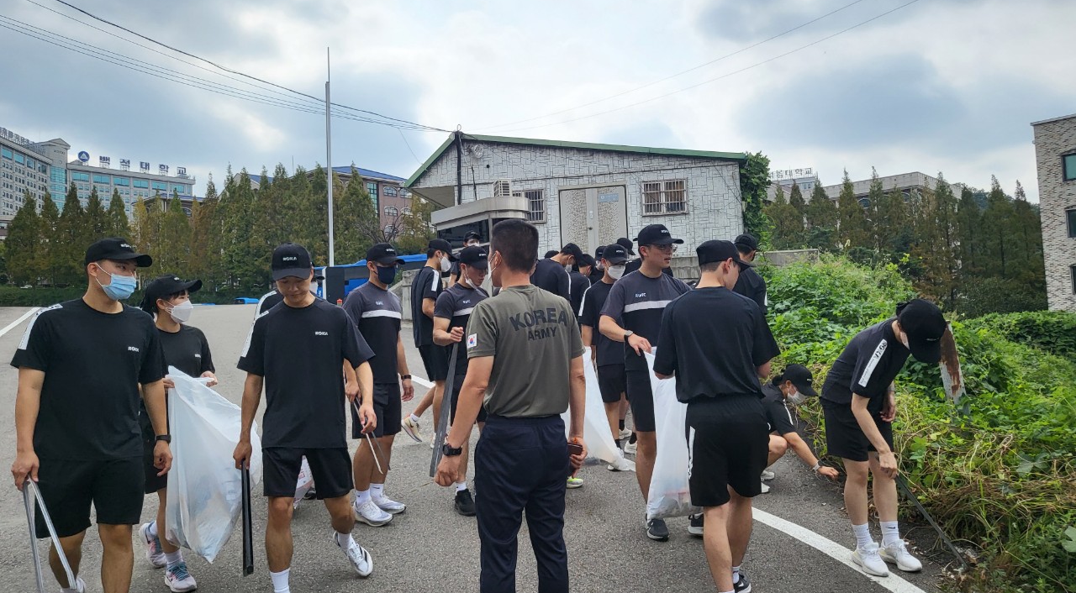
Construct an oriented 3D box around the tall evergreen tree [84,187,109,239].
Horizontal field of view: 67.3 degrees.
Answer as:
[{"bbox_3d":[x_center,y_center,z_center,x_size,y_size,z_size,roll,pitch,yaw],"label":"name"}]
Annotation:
[{"bbox_3d":[-45.281,-5.831,83.000,3.200,10.676,3.200,-2,-4,0],"label":"tall evergreen tree"}]

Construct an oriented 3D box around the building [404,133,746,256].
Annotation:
[{"bbox_3d":[1.685,-2.596,25.815,9.470,4.030,7.500,-3,-4,13],"label":"building"}]

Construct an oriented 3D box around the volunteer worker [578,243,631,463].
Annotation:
[{"bbox_3d":[0.570,0.448,6.480,0.520,1.750,0.420,-1,-4,-12],"label":"volunteer worker"}]

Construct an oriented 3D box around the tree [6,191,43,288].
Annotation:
[{"bbox_3d":[-52.156,-5.672,82.000,3.700,10.377,3.700,-2,-4,0],"label":"tree"}]

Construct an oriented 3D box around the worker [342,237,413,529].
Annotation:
[{"bbox_3d":[-1.045,0.556,5.360,0.520,1.809,0.450,1,-5,-40],"label":"worker"}]

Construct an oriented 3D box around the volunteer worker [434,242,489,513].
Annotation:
[{"bbox_3d":[-0.445,0.545,5.380,0.580,1.777,0.450,0,-4,-28],"label":"volunteer worker"}]

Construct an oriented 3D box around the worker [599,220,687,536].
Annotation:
[{"bbox_3d":[0.657,0.464,4.770,0.600,1.790,0.450,-2,-4,0],"label":"worker"}]

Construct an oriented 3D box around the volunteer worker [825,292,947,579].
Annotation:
[{"bbox_3d":[1.725,0.715,4.080,0.500,1.363,0.780,0,-4,-38],"label":"volunteer worker"}]

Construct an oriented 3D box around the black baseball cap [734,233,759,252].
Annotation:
[{"bbox_3d":[1.693,-0.436,6.550,0.175,0.140,0.260,-5,-15,38],"label":"black baseball cap"}]

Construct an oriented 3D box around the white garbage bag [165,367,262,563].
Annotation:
[{"bbox_3d":[-1.688,0.876,4.200,0.480,0.970,0.380,-1,-4,-22],"label":"white garbage bag"}]

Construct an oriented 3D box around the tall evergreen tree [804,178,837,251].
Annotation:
[{"bbox_3d":[27.220,-7.058,78.000,3.400,8.496,3.400,-2,-4,0],"label":"tall evergreen tree"}]

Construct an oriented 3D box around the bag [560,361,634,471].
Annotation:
[{"bbox_3d":[0.431,0.868,6.050,0.600,0.915,0.450,-2,-4,-10],"label":"bag"}]

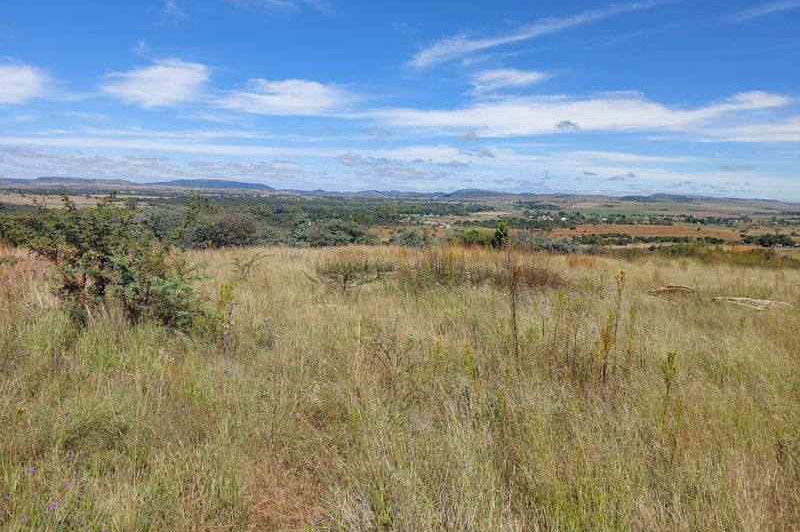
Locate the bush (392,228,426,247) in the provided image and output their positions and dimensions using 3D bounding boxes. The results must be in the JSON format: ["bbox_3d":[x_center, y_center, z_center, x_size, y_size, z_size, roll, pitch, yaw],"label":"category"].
[{"bbox_3d":[0.450,-1.420,28.000,1.900,1.200,1.700,1,8,0],"label":"bush"}]

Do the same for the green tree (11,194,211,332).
[{"bbox_3d":[-3.500,0.000,6.600,2.200,1.750,1.950,1,8,0],"label":"green tree"}]

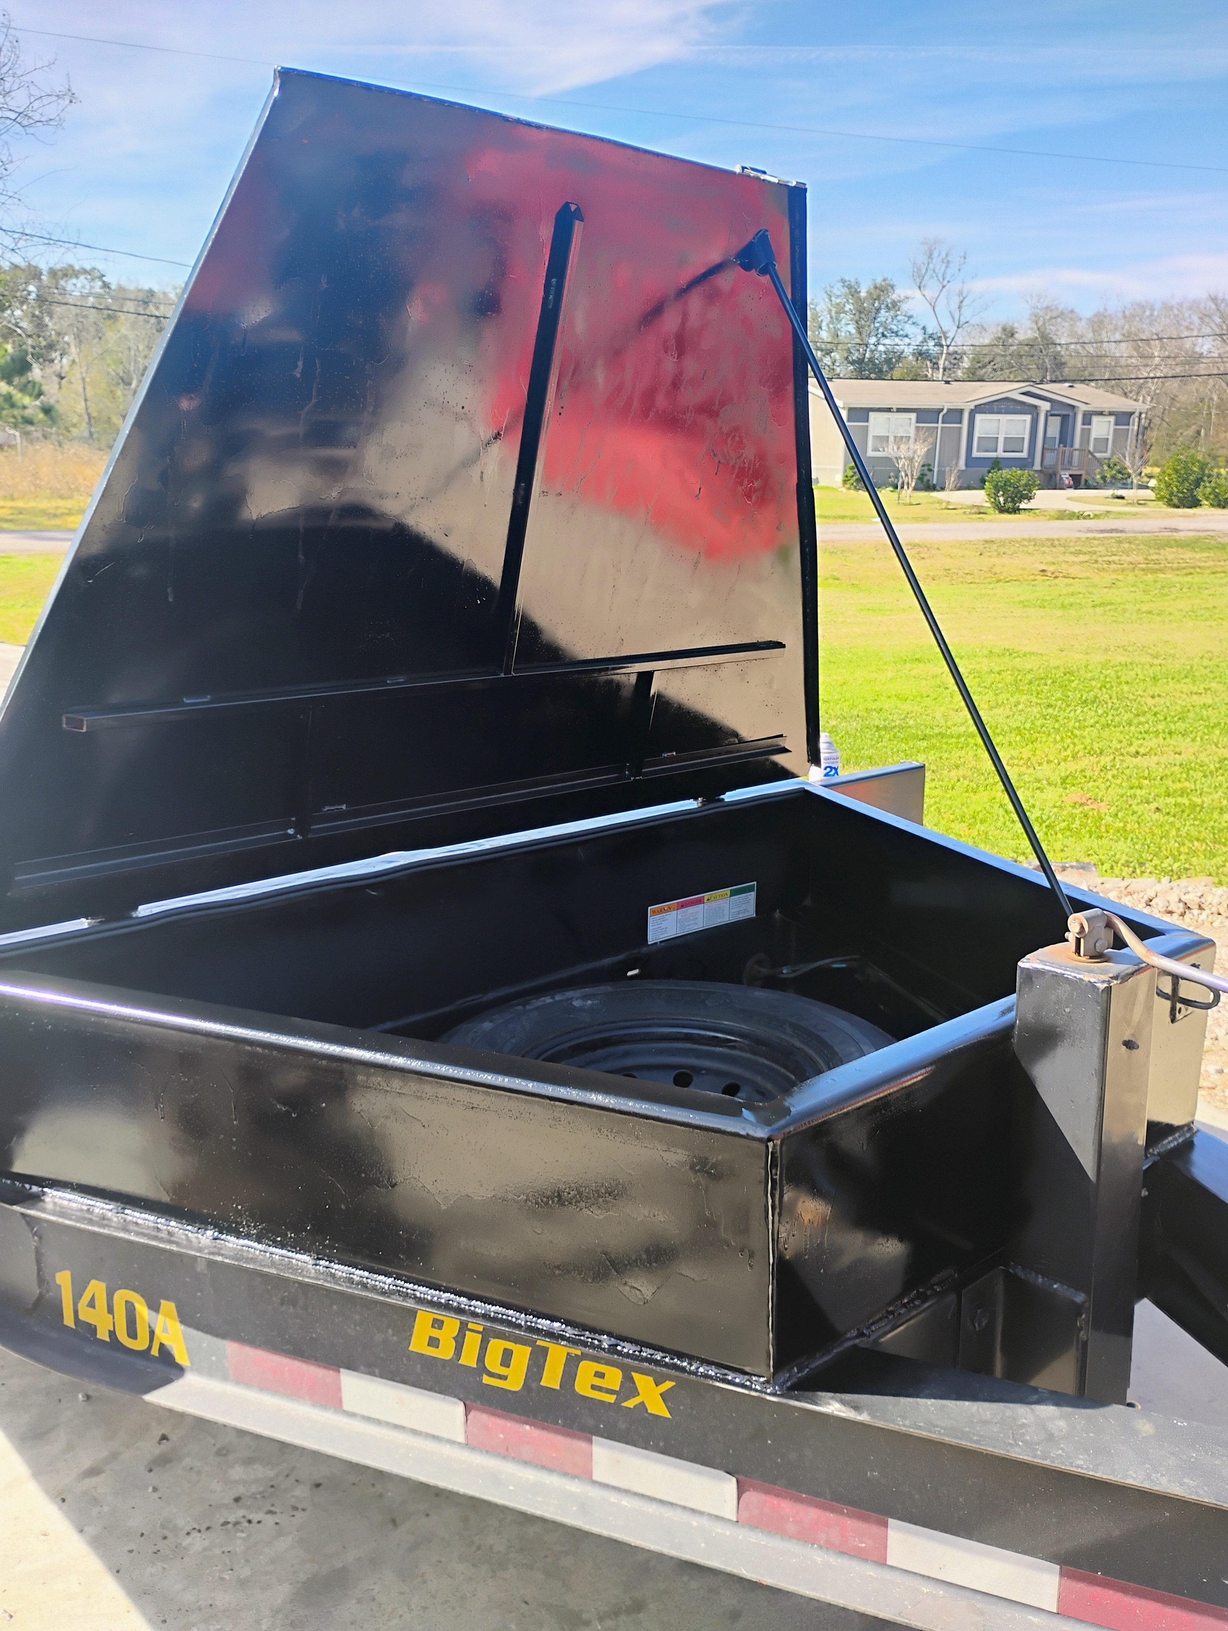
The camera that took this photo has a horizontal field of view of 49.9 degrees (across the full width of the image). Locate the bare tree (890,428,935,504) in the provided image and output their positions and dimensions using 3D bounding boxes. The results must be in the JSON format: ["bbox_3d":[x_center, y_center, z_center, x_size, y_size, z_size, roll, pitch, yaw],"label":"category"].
[{"bbox_3d":[9.700,-11.400,43.000,1.500,2.400,1.400,0,15,0],"label":"bare tree"}]

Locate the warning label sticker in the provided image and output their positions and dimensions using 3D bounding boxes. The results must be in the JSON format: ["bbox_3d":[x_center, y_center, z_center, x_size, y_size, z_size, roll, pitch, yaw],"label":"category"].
[{"bbox_3d":[0.182,0.195,2.655,0.308,0.075,0.004,-12,17,-41],"label":"warning label sticker"}]

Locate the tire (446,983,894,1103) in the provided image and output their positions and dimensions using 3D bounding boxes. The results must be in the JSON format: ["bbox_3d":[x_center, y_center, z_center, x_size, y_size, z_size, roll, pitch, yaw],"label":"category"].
[{"bbox_3d":[0.084,0.470,2.035,0.775,0.235,0.775,-12,17,-41],"label":"tire"}]

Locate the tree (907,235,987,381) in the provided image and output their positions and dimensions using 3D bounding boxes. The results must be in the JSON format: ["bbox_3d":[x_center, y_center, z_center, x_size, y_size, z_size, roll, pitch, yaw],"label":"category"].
[{"bbox_3d":[18.000,-24.500,72.000,4.300,12.600,4.200,0,15,0],"label":"tree"}]

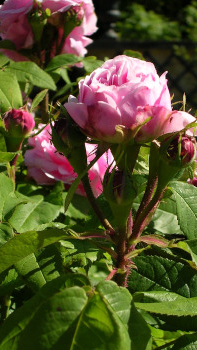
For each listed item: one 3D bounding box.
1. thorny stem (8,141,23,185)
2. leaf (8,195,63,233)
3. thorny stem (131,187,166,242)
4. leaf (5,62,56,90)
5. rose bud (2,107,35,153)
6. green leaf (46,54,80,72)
[{"bbox_3d":[-0.062,-0.009,0.510,0.006,0.034,0.006,13,9,-2],"label":"thorny stem"},{"bbox_3d":[-0.041,0.025,0.440,0.030,0.008,0.037,26,46,23],"label":"leaf"},{"bbox_3d":[0.029,0.023,0.395,0.008,0.037,0.008,29,7,0],"label":"thorny stem"},{"bbox_3d":[-0.056,-0.081,0.560,0.042,0.007,0.026,23,44,12],"label":"leaf"},{"bbox_3d":[-0.054,-0.030,0.460,0.021,0.030,0.021,3,12,0],"label":"rose bud"},{"bbox_3d":[-0.030,-0.095,0.580,0.032,0.006,0.019,-16,35,-13],"label":"green leaf"}]

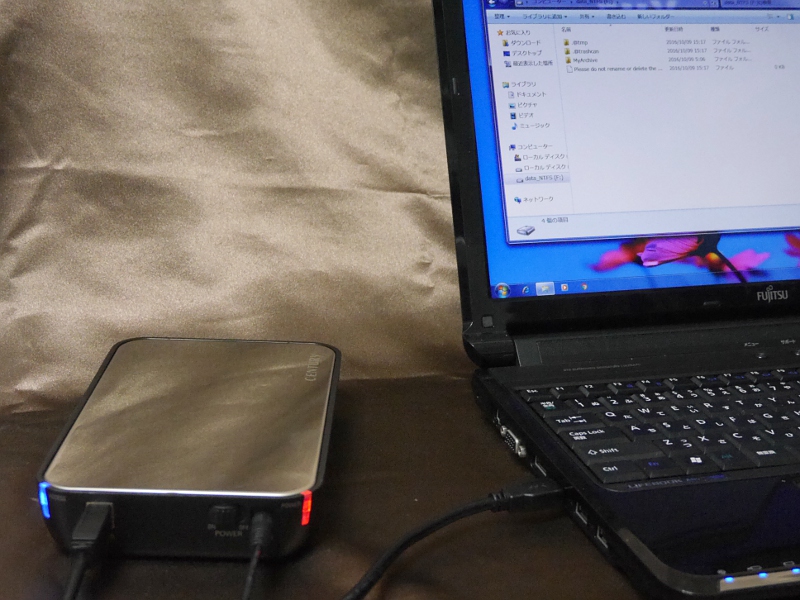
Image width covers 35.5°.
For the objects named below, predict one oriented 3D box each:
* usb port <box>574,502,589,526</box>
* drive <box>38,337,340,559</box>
[{"bbox_3d":[0.087,0.098,0.574,0.007,0.005,0.013,-4,19,-14],"label":"usb port"},{"bbox_3d":[-0.099,0.071,0.646,0.130,0.035,0.186,2,20,0],"label":"drive"}]

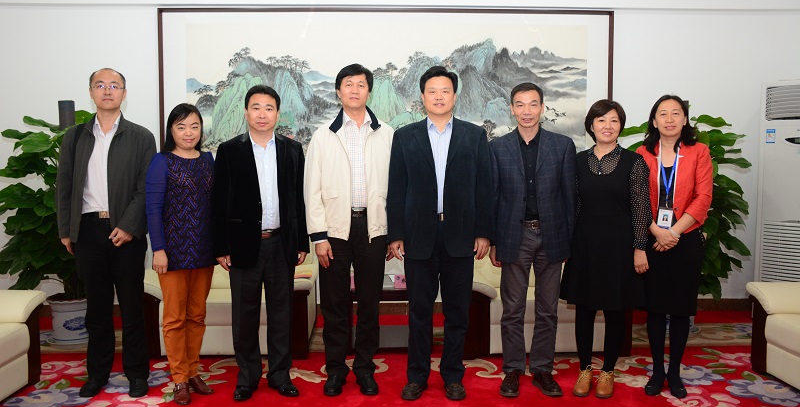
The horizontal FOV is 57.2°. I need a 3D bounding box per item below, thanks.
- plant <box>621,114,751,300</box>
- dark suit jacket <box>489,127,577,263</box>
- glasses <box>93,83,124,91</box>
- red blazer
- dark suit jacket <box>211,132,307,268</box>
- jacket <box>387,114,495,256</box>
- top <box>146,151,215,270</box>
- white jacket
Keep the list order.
[{"bbox_3d":[2.010,0.120,5.170,0.950,1.530,0.880,1,4,10],"label":"plant"},{"bbox_3d":[0.703,-0.043,3.935,0.488,0.730,0.290,0,4,7],"label":"dark suit jacket"},{"bbox_3d":[-1.535,-0.611,3.860,0.145,0.043,0.135,-1,4,-18],"label":"glasses"},{"bbox_3d":[1.461,-0.086,3.930,0.420,0.509,0.290,2,4,22],"label":"red blazer"},{"bbox_3d":[-0.747,-0.021,3.900,0.527,0.729,0.290,-1,4,-12],"label":"dark suit jacket"},{"bbox_3d":[0.208,-0.079,3.870,0.560,0.750,0.300,0,4,2],"label":"jacket"},{"bbox_3d":[-1.151,0.037,3.880,0.410,0.635,0.260,-1,4,-20],"label":"top"},{"bbox_3d":[-0.244,-0.159,3.940,0.532,0.736,0.300,0,4,-5],"label":"white jacket"}]

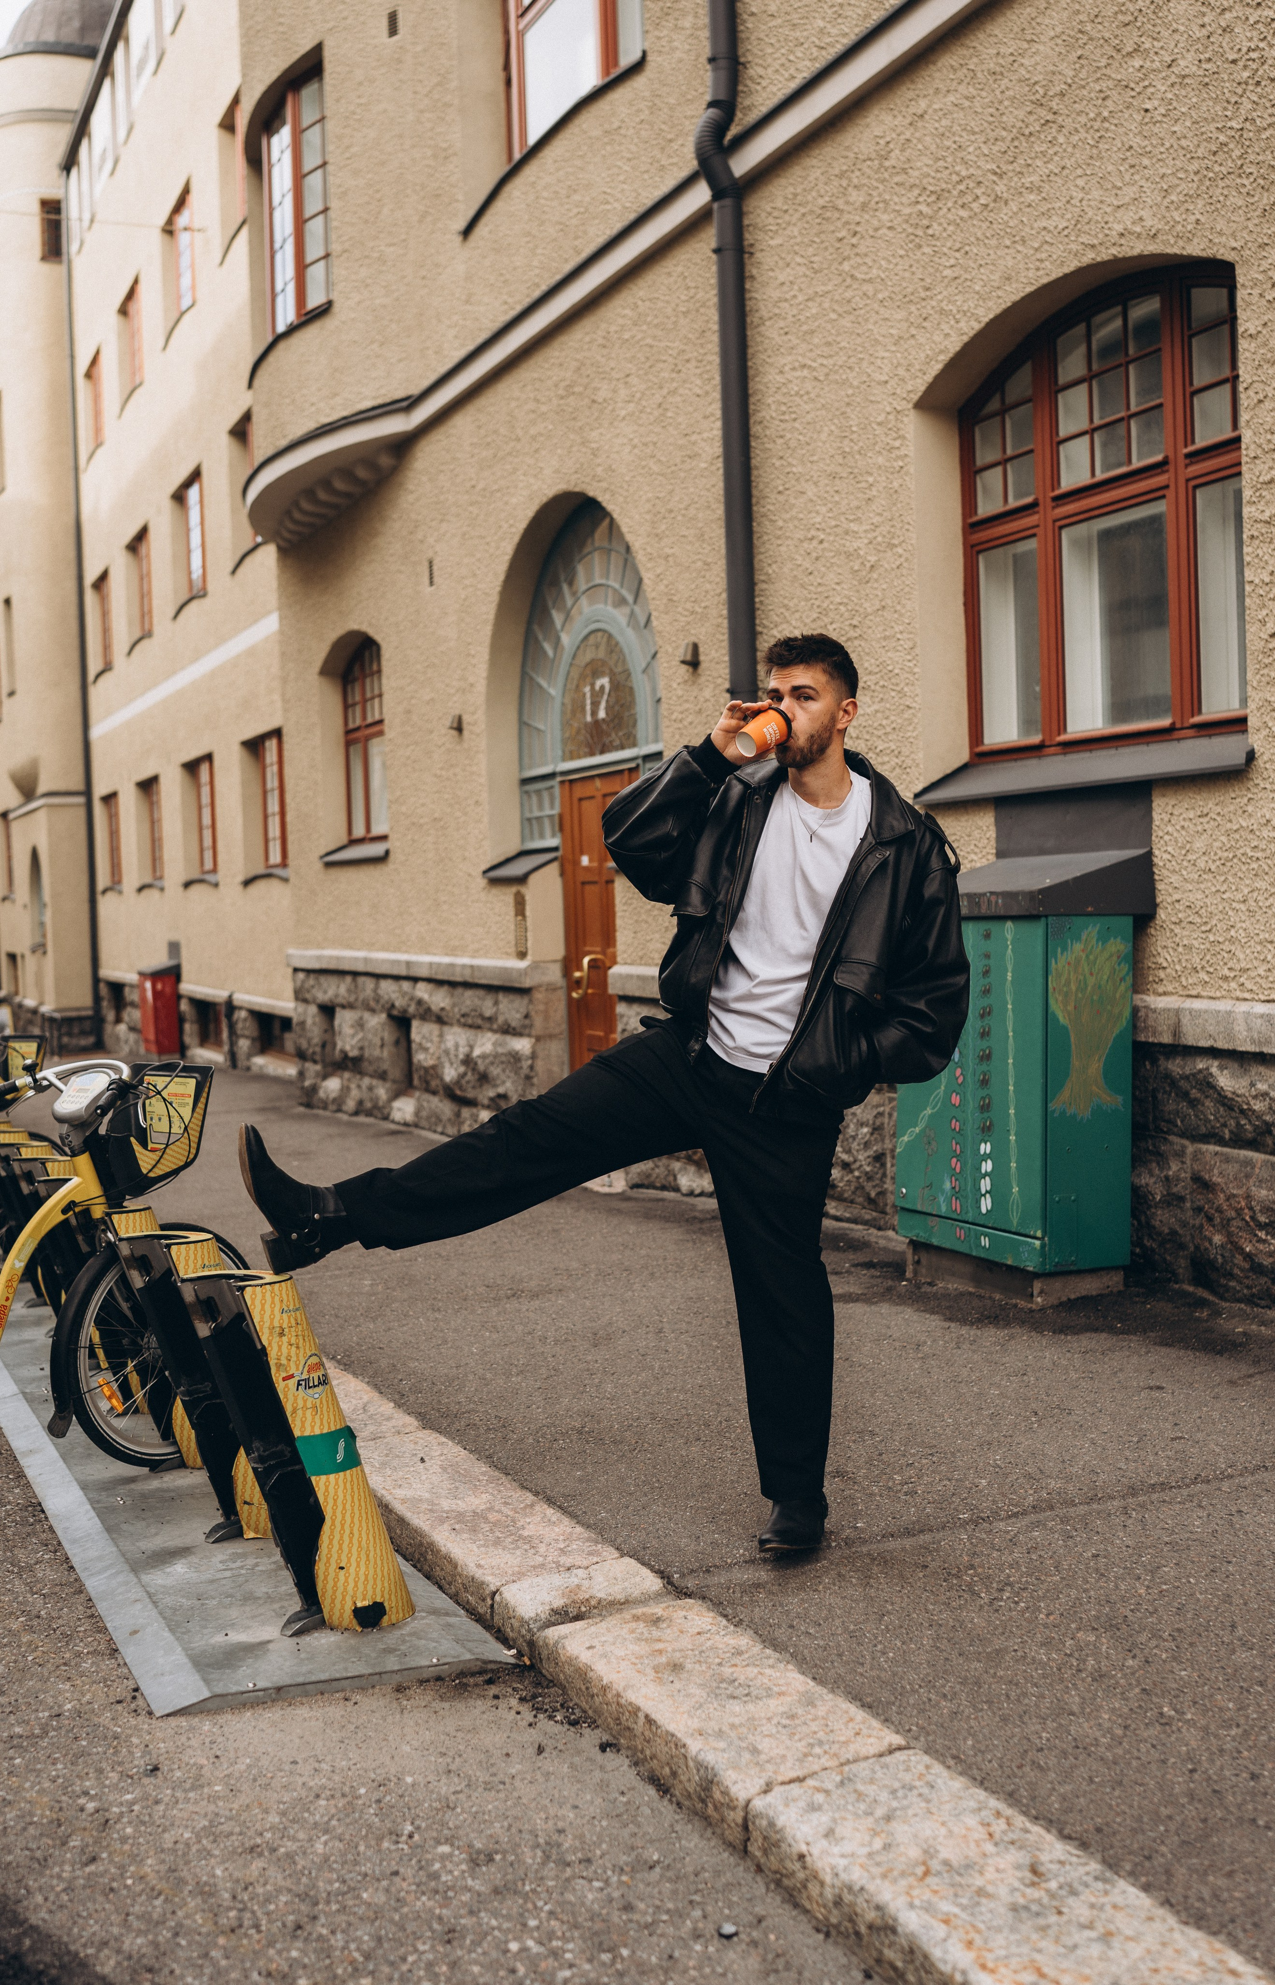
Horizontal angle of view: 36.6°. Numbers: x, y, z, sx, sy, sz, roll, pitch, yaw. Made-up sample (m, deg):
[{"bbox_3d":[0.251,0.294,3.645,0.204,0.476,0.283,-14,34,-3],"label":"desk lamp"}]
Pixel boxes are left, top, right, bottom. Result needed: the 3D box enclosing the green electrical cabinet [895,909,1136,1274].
[{"bbox_3d":[1.241,0.304,6.482,0.335,1.120,0.840,-3,3,-25],"label":"green electrical cabinet"}]

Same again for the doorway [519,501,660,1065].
[{"bbox_3d":[-0.198,-0.946,10.823,0.250,3.620,2.530,-3,3,-24],"label":"doorway"}]

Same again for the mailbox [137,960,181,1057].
[{"bbox_3d":[-6.551,0.199,26.361,0.380,1.240,0.980,-3,3,-24],"label":"mailbox"}]

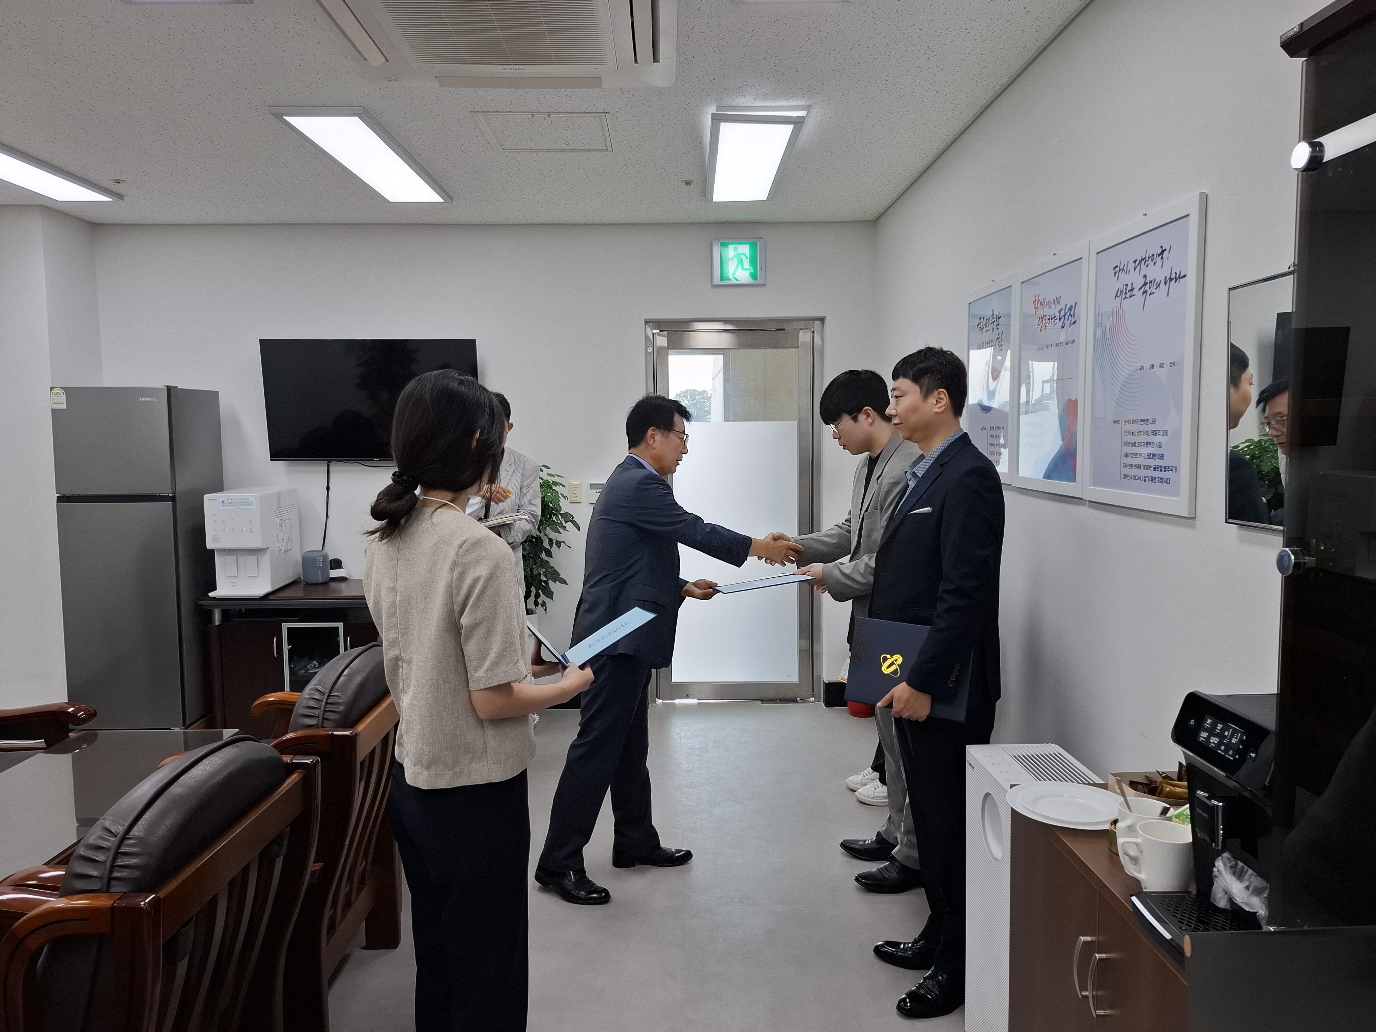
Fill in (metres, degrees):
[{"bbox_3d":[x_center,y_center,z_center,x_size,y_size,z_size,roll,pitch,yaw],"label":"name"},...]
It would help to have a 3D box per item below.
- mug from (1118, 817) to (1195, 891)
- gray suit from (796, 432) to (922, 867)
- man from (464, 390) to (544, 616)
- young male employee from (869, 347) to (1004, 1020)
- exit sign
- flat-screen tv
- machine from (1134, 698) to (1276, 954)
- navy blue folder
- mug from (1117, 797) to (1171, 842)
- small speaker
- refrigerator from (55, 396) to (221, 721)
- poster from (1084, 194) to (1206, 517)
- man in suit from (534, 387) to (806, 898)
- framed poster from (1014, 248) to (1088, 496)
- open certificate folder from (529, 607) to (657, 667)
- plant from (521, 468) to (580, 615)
[{"bbox_3d":[0.794,0.585,1.549,0.122,0.095,0.088,-1,5,-1],"label":"mug"},{"bbox_3d":[0.599,0.441,3.054,0.480,1.430,0.500,-1,5,-6],"label":"gray suit"},{"bbox_3d":[-0.869,0.299,4.135,0.480,1.705,0.360,-2,5,-15],"label":"man"},{"bbox_3d":[0.658,0.424,2.431,0.350,1.715,0.490,-2,6,-13],"label":"young male employee"},{"bbox_3d":[0.275,-1.362,4.930,0.289,0.243,0.050,0,5,-1],"label":"exit sign"},{"bbox_3d":[-1.633,-0.598,4.740,1.110,0.640,0.070,-1,11,-1],"label":"flat-screen tv"},{"bbox_3d":[0.884,0.466,1.328,0.410,0.371,0.246,-1,5,-1],"label":"machine"},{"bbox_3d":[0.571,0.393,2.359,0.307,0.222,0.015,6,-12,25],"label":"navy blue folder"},{"bbox_3d":[0.749,0.533,1.514,0.115,0.095,0.085,-4,6,-35],"label":"mug"},{"bbox_3d":[-2.023,0.272,4.954,0.140,0.178,0.140,-4,7,-37],"label":"small speaker"},{"bbox_3d":[-2.727,0.239,4.611,0.560,1.720,0.500,-1,5,-1],"label":"refrigerator"},{"bbox_3d":[1.050,-0.350,2.132,0.020,0.662,0.500,0,5,-1],"label":"poster"},{"bbox_3d":[-0.072,0.419,3.080,0.900,1.648,0.520,0,5,-1],"label":"man in suit"},{"bbox_3d":[1.024,-0.397,2.591,0.025,0.652,0.495,-1,5,-1],"label":"framed poster"},{"bbox_3d":[-0.279,0.273,2.116,0.360,0.143,0.309,7,-3,-11],"label":"open certificate folder"},{"bbox_3d":[-0.923,0.375,4.664,0.680,1.460,0.620,0,5,-1],"label":"plant"}]

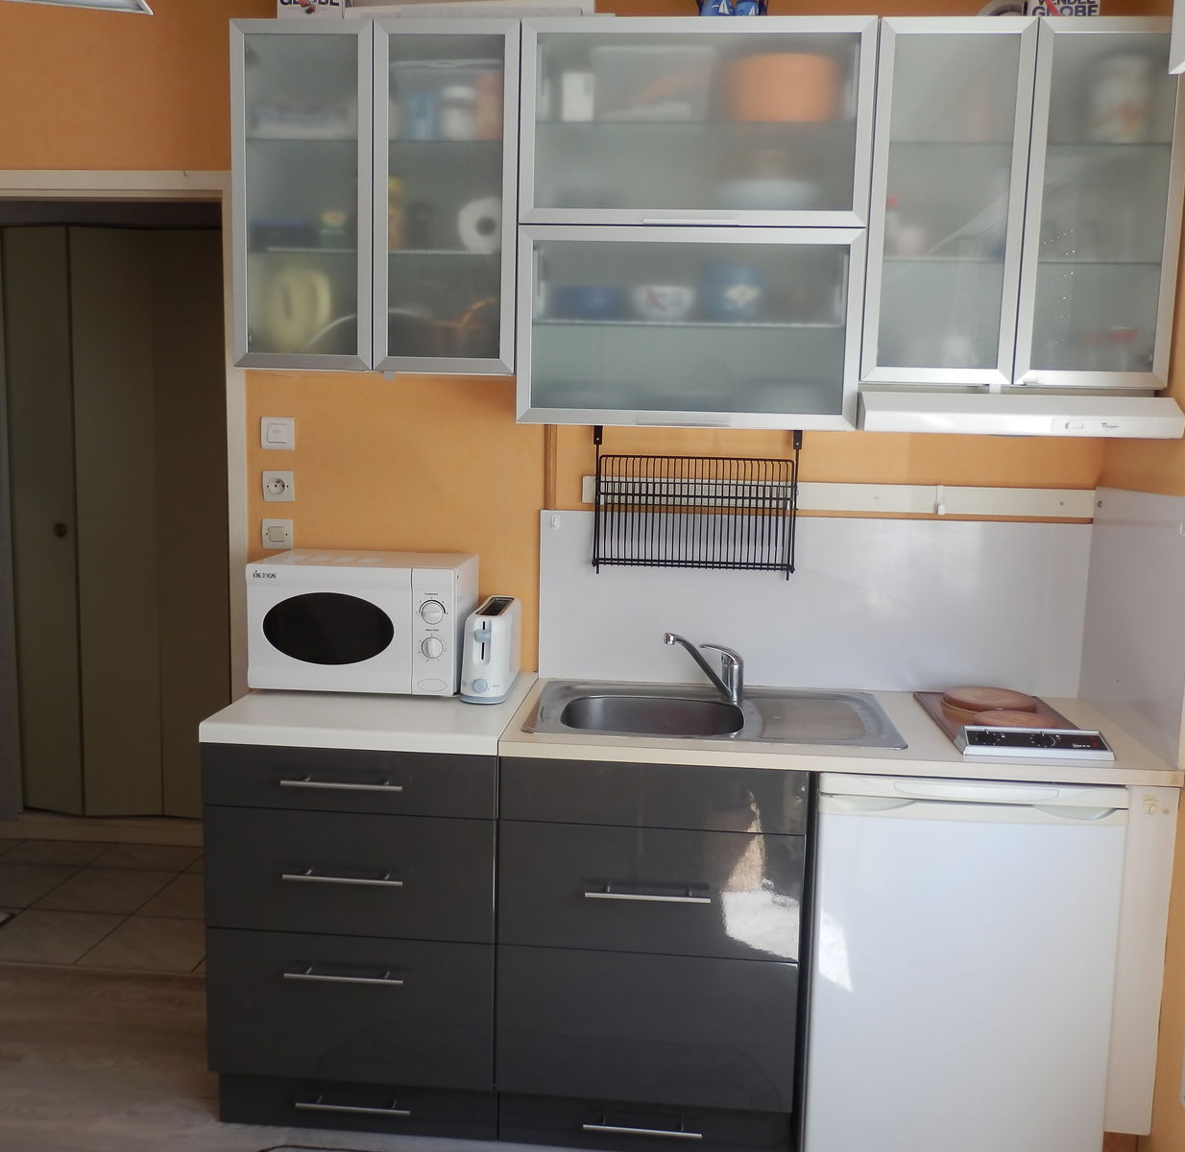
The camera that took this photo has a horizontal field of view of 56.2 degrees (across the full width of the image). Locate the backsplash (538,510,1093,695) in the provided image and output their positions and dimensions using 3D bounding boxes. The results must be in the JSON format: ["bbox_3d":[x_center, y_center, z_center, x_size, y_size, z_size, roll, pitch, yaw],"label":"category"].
[{"bbox_3d":[0.517,0.062,2.653,1.290,0.418,0.020,2,7,4],"label":"backsplash"}]

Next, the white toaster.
[{"bbox_3d":[-0.230,0.166,2.571,0.106,0.197,0.312,2,7,2],"label":"white toaster"}]

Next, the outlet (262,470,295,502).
[{"bbox_3d":[-0.776,-0.221,2.746,0.079,0.077,0.012,2,7,4],"label":"outlet"}]

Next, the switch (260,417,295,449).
[{"bbox_3d":[-0.773,-0.350,2.730,0.083,0.081,0.012,2,7,4],"label":"switch"}]

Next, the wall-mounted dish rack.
[{"bbox_3d":[0.240,-0.170,2.622,0.486,0.350,0.090,2,7,4],"label":"wall-mounted dish rack"}]

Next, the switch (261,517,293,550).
[{"bbox_3d":[-0.789,-0.103,2.772,0.077,0.074,0.014,2,7,4],"label":"switch"}]

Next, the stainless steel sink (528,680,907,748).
[{"bbox_3d":[0.256,0.364,2.431,0.770,0.150,0.460,2,7,4],"label":"stainless steel sink"}]

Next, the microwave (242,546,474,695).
[{"bbox_3d":[-0.525,0.109,2.597,0.460,0.289,0.325,2,7,3],"label":"microwave"}]

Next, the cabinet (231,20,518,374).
[{"bbox_3d":[-0.432,-0.799,2.470,0.598,0.699,0.385,2,7,4],"label":"cabinet"}]

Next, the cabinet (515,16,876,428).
[{"bbox_3d":[0.214,-0.727,2.425,0.701,0.799,0.385,2,7,4],"label":"cabinet"}]

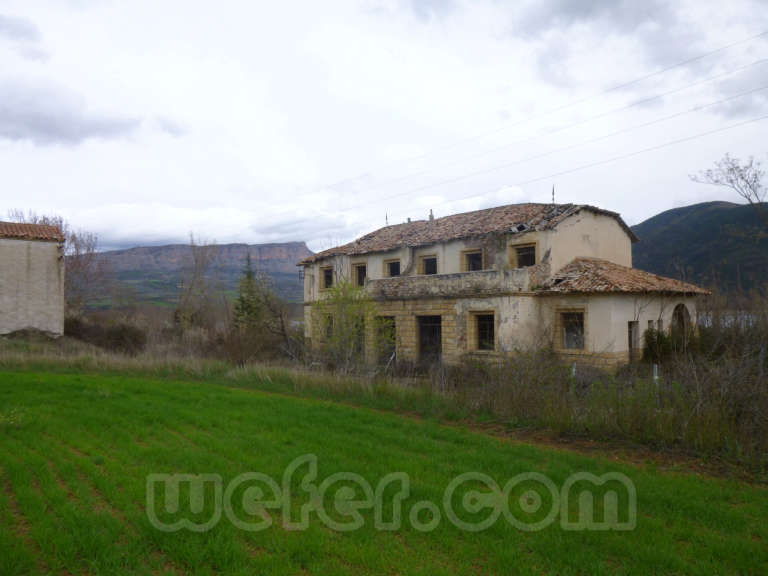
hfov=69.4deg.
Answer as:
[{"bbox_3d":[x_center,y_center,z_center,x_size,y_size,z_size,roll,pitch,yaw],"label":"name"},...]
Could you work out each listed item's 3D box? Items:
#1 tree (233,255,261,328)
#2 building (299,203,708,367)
[{"bbox_3d":[-10.601,0.853,43.000,2.500,6.900,2.500,-1,-2,0],"label":"tree"},{"bbox_3d":[5.493,-0.232,37.363,13.710,8.870,25.070,1,-3,-43],"label":"building"}]

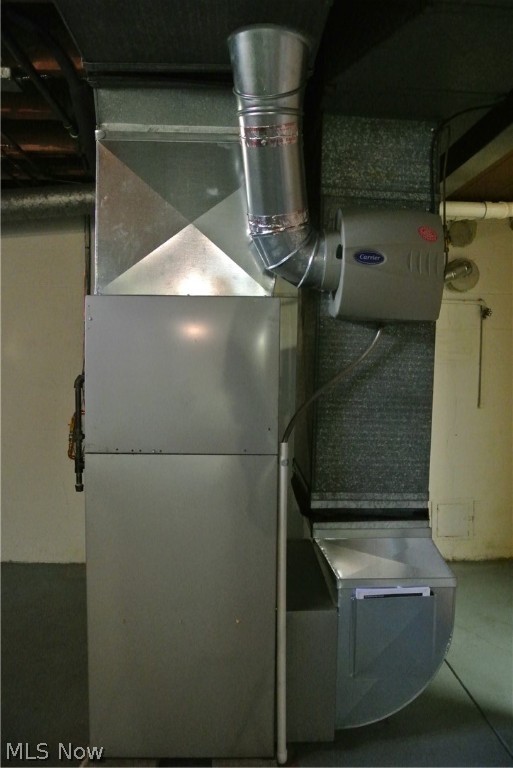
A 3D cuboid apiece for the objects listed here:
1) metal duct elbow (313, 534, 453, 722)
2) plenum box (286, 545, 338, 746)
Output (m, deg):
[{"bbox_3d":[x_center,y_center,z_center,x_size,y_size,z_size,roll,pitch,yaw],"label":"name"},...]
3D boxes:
[{"bbox_3d":[0.394,0.756,2.012,0.375,0.515,0.620,0,3,-2],"label":"metal duct elbow"},{"bbox_3d":[0.135,0.852,2.028,0.187,0.412,0.630,0,3,-2],"label":"plenum box"}]

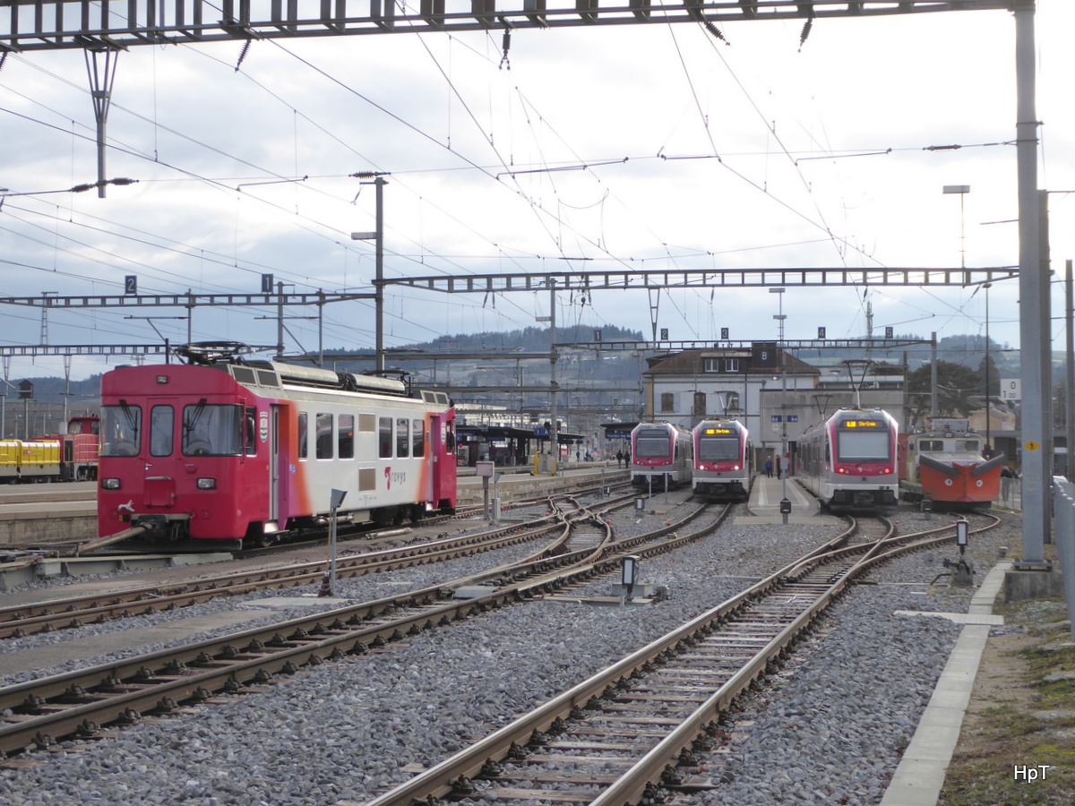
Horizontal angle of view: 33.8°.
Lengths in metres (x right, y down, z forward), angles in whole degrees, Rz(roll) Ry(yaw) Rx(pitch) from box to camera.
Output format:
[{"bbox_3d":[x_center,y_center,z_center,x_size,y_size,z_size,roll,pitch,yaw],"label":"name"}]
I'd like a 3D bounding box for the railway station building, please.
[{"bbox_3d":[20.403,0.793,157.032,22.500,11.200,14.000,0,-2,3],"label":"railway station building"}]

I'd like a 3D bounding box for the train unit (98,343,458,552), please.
[{"bbox_3d":[-5.127,0.996,40.718,2.680,3.950,17.600,0,-2,10],"label":"train unit"}]

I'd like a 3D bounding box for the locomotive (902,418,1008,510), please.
[{"bbox_3d":[16.358,2.355,70.161,3.050,3.500,8.500,0,-2,7],"label":"locomotive"}]

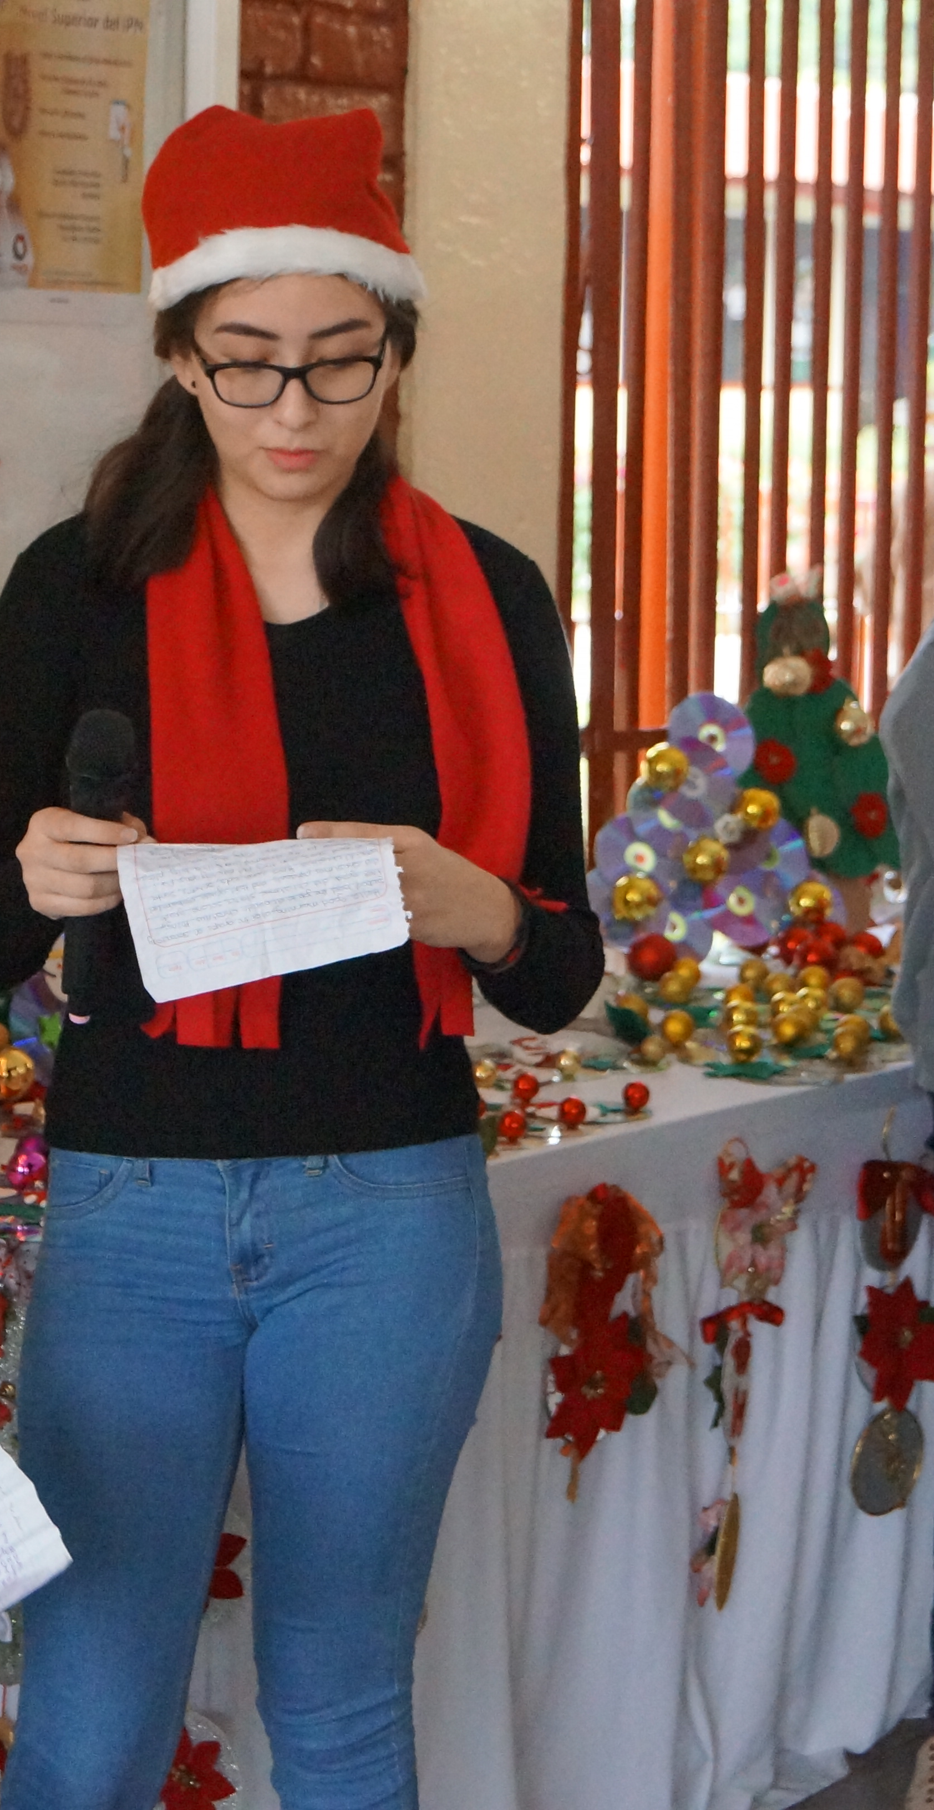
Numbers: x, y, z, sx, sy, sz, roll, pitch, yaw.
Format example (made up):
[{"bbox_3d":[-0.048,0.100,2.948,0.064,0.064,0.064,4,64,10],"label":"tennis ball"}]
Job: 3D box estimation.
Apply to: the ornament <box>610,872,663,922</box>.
[{"bbox_3d":[0.220,-0.009,5.100,0.061,0.062,0.061,2,7,15],"label":"ornament"}]

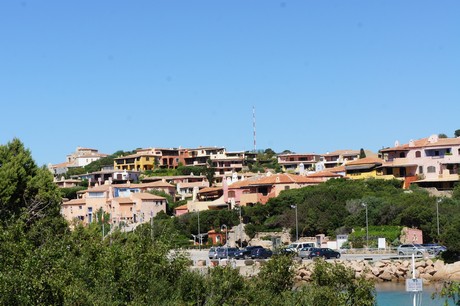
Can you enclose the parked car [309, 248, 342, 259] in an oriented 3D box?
[{"bbox_3d":[12.314,13.119,136.000,1.750,1.460,4.250,-6,-5,44],"label":"parked car"}]

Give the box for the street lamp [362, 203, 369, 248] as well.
[{"bbox_3d":[20.867,11.333,161.000,1.000,7.200,0.350,0,-4,-22],"label":"street lamp"}]

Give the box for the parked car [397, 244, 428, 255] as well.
[{"bbox_3d":[24.252,12.891,138.000,4.200,1.500,1.750,-4,-4,25],"label":"parked car"}]

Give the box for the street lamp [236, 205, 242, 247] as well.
[{"bbox_3d":[1.479,12.321,172.000,1.000,7.200,0.350,0,-4,-22],"label":"street lamp"}]

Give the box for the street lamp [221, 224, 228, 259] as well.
[{"bbox_3d":[-0.638,11.198,131.000,0.850,4.500,0.250,-1,-4,-12],"label":"street lamp"}]

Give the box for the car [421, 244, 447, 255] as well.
[{"bbox_3d":[27.713,13.355,144.000,4.200,1.450,1.750,-3,-4,17],"label":"car"}]

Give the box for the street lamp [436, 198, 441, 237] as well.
[{"bbox_3d":[31.645,10.639,158.000,0.900,7.200,0.350,-3,-4,22],"label":"street lamp"}]

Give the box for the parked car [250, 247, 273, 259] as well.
[{"bbox_3d":[4.148,13.190,137.000,1.670,1.450,3.800,-4,-4,27],"label":"parked car"}]

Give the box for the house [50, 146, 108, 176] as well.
[{"bbox_3d":[-65.838,3.694,455.000,22.000,12.500,14.000,-3,-4,17],"label":"house"}]

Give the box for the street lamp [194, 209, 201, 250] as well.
[{"bbox_3d":[-5.474,13.142,178.000,1.000,7.200,0.350,0,-4,-22],"label":"street lamp"}]

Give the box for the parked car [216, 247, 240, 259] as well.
[{"bbox_3d":[0.132,13.194,138.000,1.700,1.500,4.100,-6,-5,44],"label":"parked car"}]

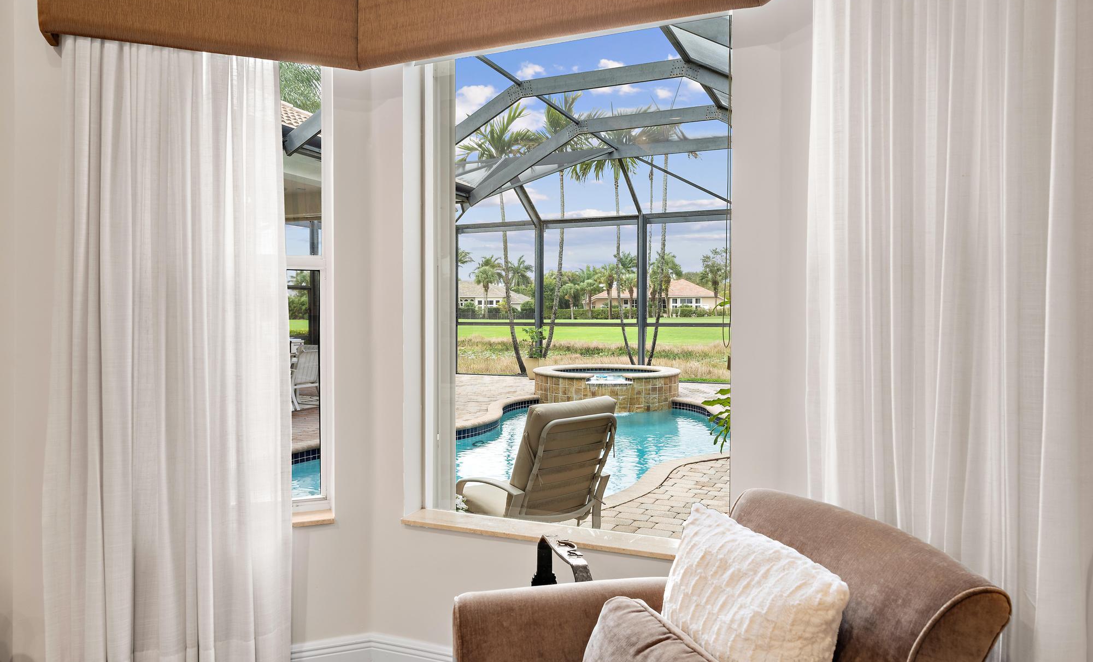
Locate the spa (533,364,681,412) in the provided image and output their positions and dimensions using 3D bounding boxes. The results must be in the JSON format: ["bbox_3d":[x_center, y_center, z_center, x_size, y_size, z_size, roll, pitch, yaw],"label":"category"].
[{"bbox_3d":[1.030,0.950,12.350,2.500,0.570,2.500,0,1,3],"label":"spa"}]

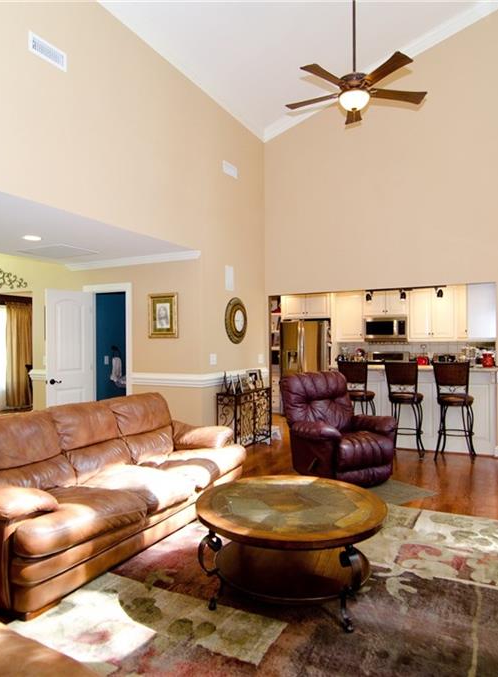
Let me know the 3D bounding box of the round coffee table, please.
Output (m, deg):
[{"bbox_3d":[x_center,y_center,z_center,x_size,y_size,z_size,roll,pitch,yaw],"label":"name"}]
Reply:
[{"bbox_3d":[0.234,1.164,2.565,1.050,0.480,1.050,0,-1,0],"label":"round coffee table"}]

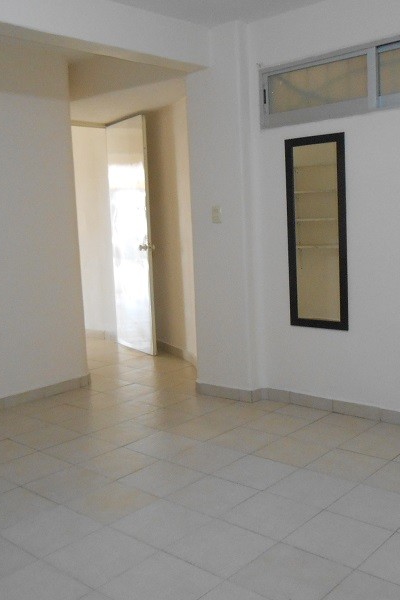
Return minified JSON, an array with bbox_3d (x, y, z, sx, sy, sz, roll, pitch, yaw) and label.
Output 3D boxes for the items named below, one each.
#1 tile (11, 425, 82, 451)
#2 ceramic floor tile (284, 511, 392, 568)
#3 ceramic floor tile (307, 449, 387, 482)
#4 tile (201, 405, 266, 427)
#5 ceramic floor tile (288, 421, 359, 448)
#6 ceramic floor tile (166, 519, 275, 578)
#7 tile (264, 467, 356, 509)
[{"bbox_3d":[-0.860,0.790,3.413,0.304,0.009,0.304,3,9,42],"label":"tile"},{"bbox_3d":[0.508,0.866,2.190,0.304,0.009,0.304,3,9,42],"label":"ceramic floor tile"},{"bbox_3d":[0.698,0.797,2.902,0.306,0.010,0.306,4,9,41],"label":"ceramic floor tile"},{"bbox_3d":[0.232,0.727,3.788,0.313,0.010,0.313,3,9,42],"label":"tile"},{"bbox_3d":[0.672,0.746,3.338,0.306,0.010,0.306,4,9,41],"label":"ceramic floor tile"},{"bbox_3d":[0.076,0.889,2.169,0.304,0.009,0.304,3,9,42],"label":"ceramic floor tile"},{"bbox_3d":[0.483,0.818,2.620,0.304,0.009,0.304,3,9,42],"label":"tile"}]

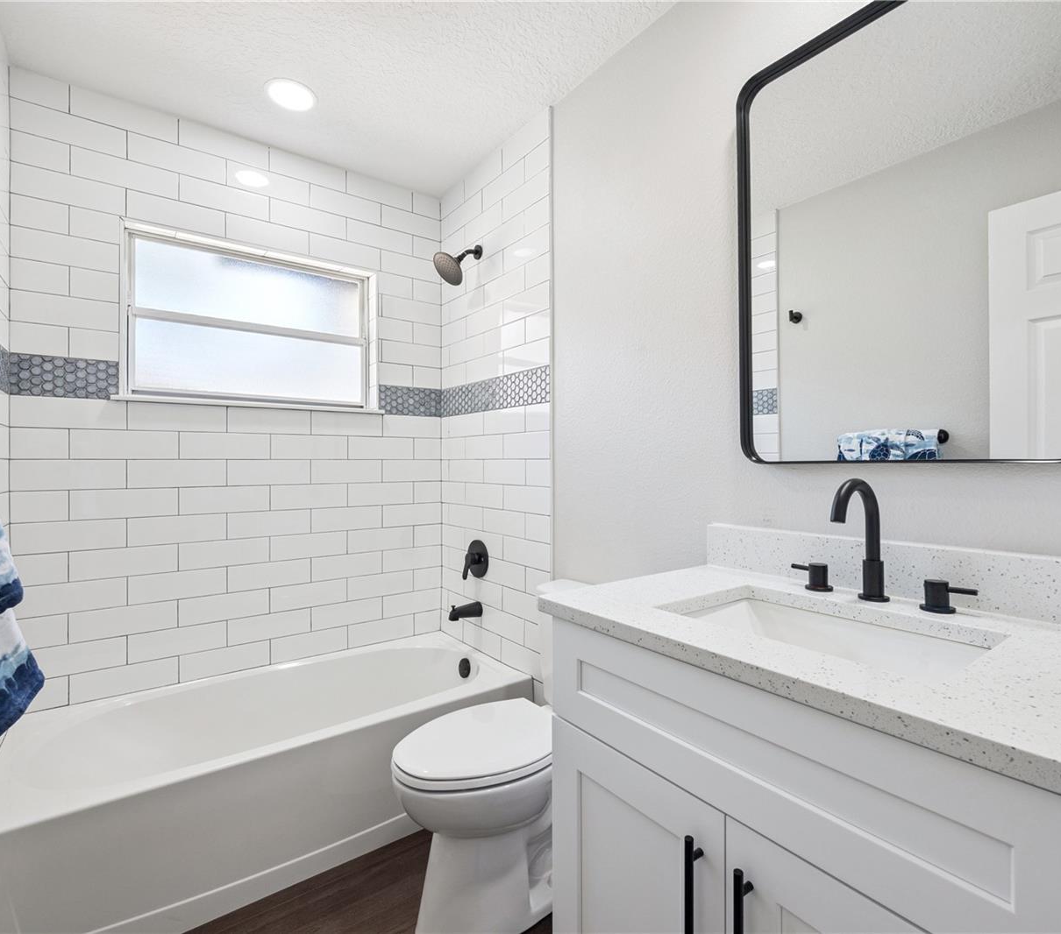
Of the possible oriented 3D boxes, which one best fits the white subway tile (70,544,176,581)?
[{"bbox_3d":[-1.401,0.328,1.896,0.303,0.099,0.009,0,0,-36],"label":"white subway tile"}]

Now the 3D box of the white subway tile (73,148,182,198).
[{"bbox_3d":[-1.404,-1.018,1.896,0.302,0.099,0.010,0,0,-36],"label":"white subway tile"}]

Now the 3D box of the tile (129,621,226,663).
[{"bbox_3d":[-1.278,0.631,1.985,0.303,0.100,0.010,0,0,-36],"label":"tile"}]

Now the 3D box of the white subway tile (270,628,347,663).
[{"bbox_3d":[-0.906,0.732,2.250,0.301,0.099,0.009,0,0,-36],"label":"white subway tile"}]

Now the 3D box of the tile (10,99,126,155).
[{"bbox_3d":[-1.537,-1.127,1.826,0.296,0.100,0.010,0,0,-36],"label":"tile"}]

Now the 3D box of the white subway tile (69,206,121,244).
[{"bbox_3d":[-1.477,-0.819,1.851,0.135,0.100,0.010,0,0,-36],"label":"white subway tile"}]

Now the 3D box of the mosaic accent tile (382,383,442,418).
[{"bbox_3d":[-0.551,-0.300,2.512,0.298,0.130,0.010,0,0,-36],"label":"mosaic accent tile"}]

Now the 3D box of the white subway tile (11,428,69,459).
[{"bbox_3d":[-1.584,-0.077,1.765,0.142,0.099,0.009,0,0,-36],"label":"white subway tile"}]

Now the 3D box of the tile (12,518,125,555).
[{"bbox_3d":[-1.521,0.227,1.809,0.294,0.099,0.009,0,0,-36],"label":"tile"}]

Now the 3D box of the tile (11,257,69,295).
[{"bbox_3d":[-1.588,-0.615,1.766,0.142,0.099,0.009,0,0,-36],"label":"tile"}]

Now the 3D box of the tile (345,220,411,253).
[{"bbox_3d":[-0.667,-1.019,2.433,0.302,0.099,0.010,0,0,-36],"label":"tile"}]

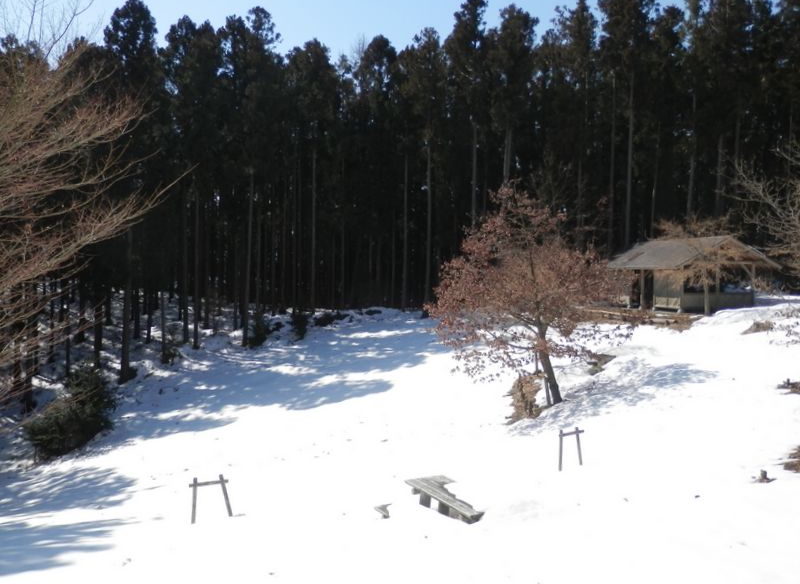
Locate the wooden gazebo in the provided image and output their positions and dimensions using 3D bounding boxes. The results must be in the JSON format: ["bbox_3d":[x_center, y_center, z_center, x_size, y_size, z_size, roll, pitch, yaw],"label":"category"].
[{"bbox_3d":[15.075,-1.042,32.963,5.400,3.550,7.000,0,3,-7],"label":"wooden gazebo"}]

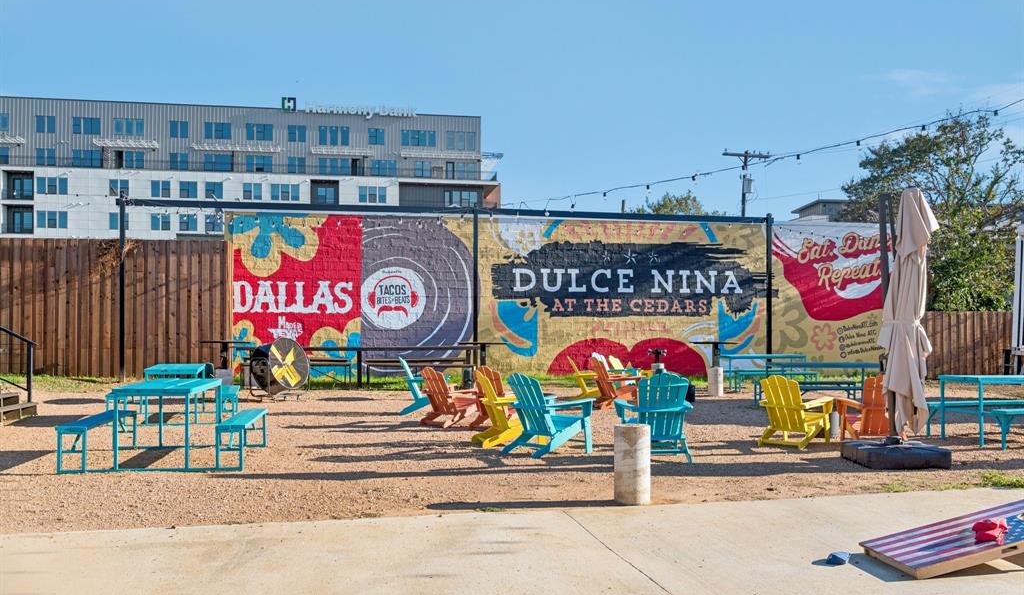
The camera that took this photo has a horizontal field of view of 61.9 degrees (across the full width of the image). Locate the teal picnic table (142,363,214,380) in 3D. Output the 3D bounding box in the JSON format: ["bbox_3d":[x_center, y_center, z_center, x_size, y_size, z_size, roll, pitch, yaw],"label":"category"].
[{"bbox_3d":[-5.162,1.466,13.161,0.716,0.776,1.785,1,-2,-17],"label":"teal picnic table"}]

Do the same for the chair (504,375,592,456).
[{"bbox_3d":[0.392,1.247,9.318,0.859,0.882,0.735,2,-3,-38],"label":"chair"}]

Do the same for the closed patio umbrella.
[{"bbox_3d":[3.972,0.140,8.550,0.520,2.480,0.500,0,-2,0],"label":"closed patio umbrella"}]

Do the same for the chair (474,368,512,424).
[{"bbox_3d":[-0.102,1.405,12.240,0.750,0.910,0.830,-2,-3,39],"label":"chair"}]

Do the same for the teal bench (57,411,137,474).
[{"bbox_3d":[-4.285,1.479,8.891,0.278,0.434,1.745,0,-2,-9],"label":"teal bench"}]

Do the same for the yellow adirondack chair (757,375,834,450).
[{"bbox_3d":[3.508,1.386,10.626,0.735,0.882,0.859,-2,-3,43],"label":"yellow adirondack chair"}]

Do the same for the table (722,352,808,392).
[{"bbox_3d":[5.790,1.713,19.746,1.785,0.776,0.716,0,-2,-5],"label":"table"}]

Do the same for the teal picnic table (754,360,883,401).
[{"bbox_3d":[5.389,1.532,14.701,1.785,0.776,0.716,0,-2,-6],"label":"teal picnic table"}]

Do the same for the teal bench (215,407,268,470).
[{"bbox_3d":[-2.859,1.490,9.115,0.275,0.434,1.745,0,-2,-9],"label":"teal bench"}]

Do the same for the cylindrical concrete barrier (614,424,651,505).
[{"bbox_3d":[0.948,1.313,6.700,0.287,0.620,0.287,0,-2,0],"label":"cylindrical concrete barrier"}]

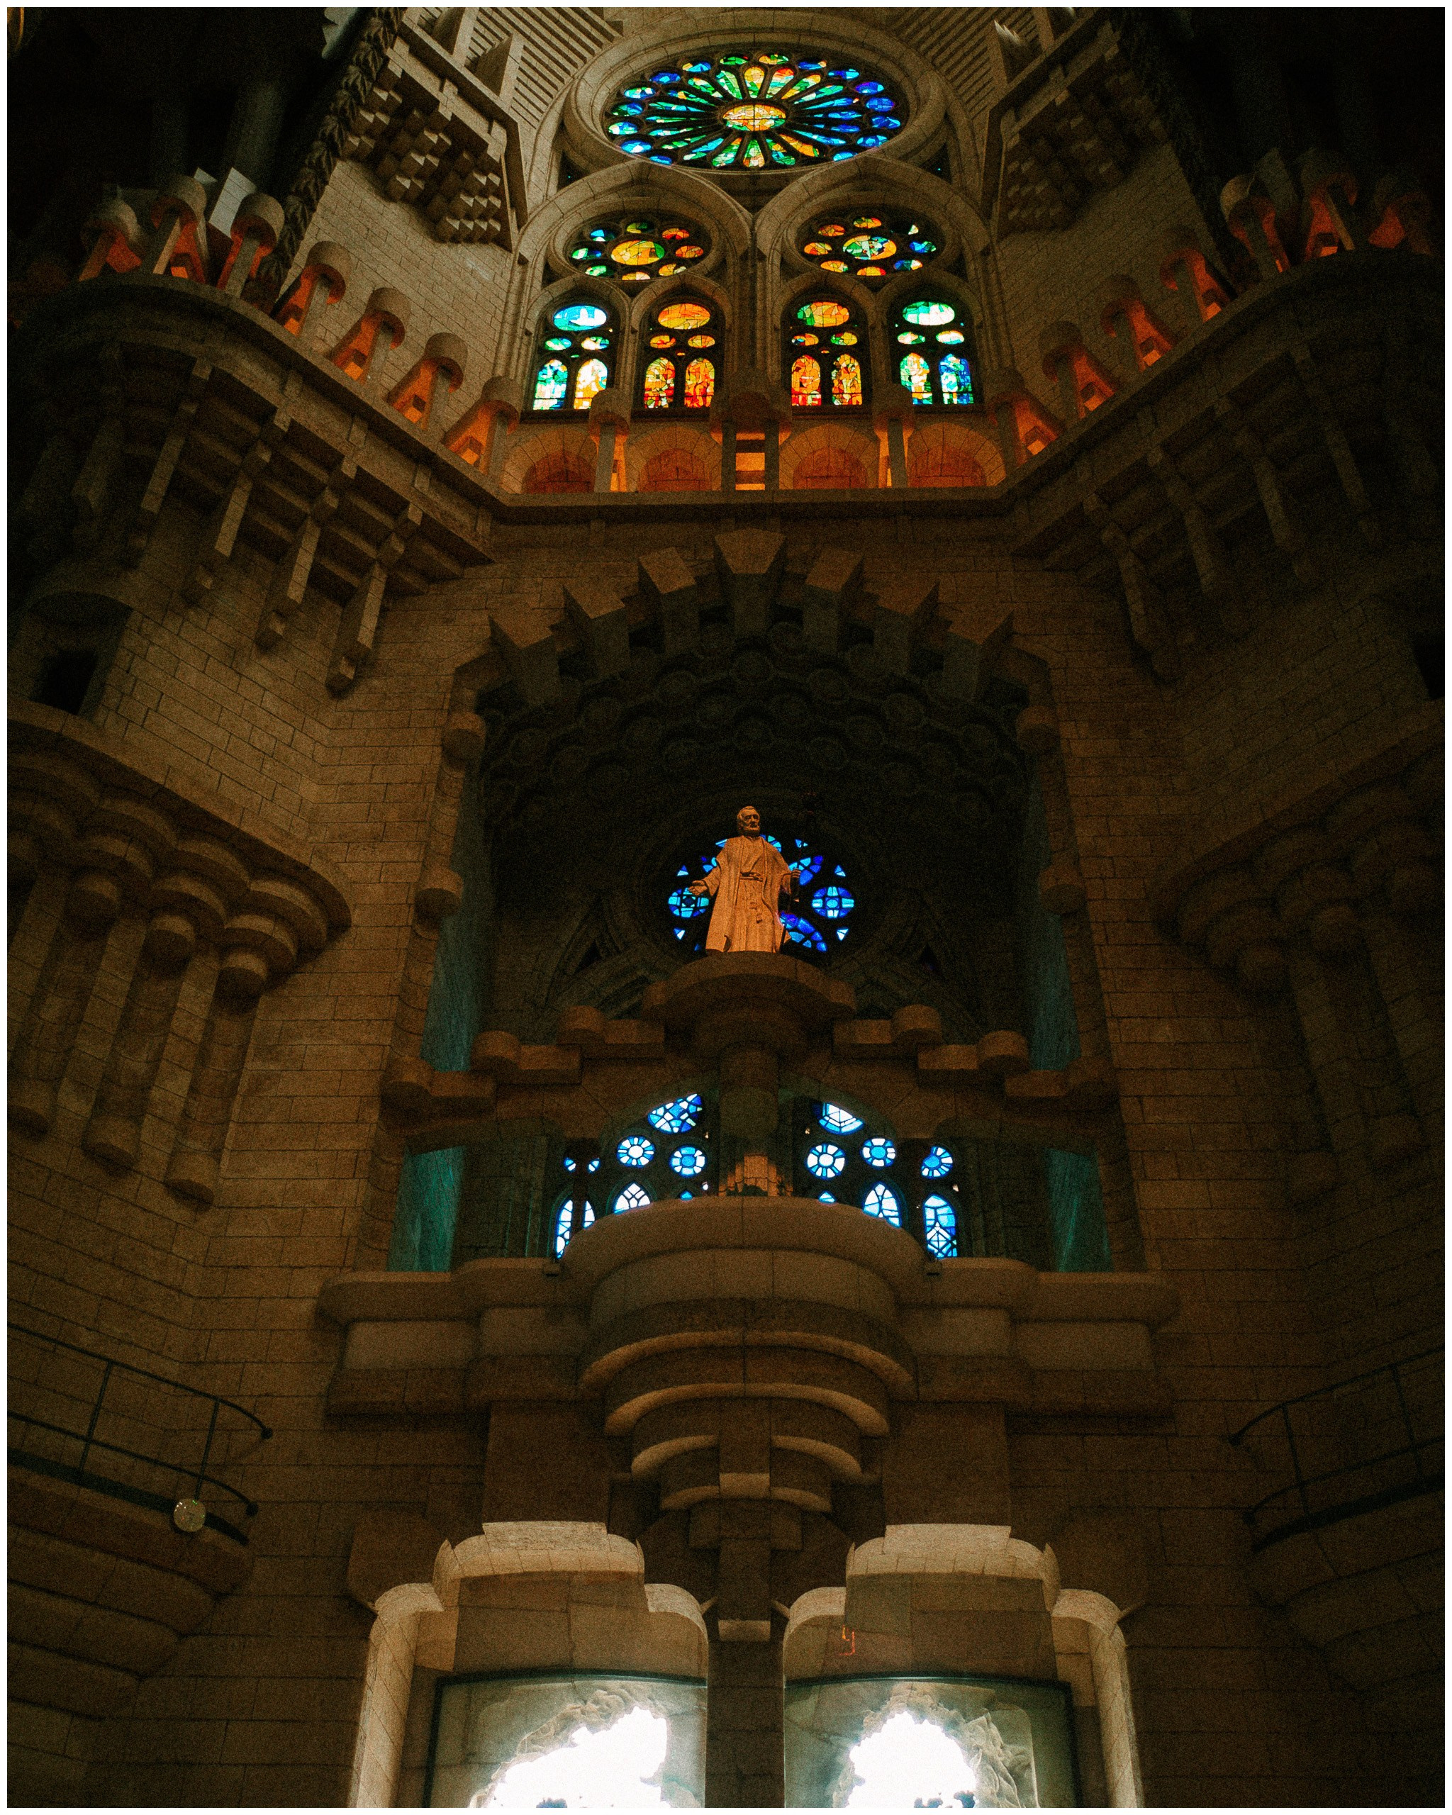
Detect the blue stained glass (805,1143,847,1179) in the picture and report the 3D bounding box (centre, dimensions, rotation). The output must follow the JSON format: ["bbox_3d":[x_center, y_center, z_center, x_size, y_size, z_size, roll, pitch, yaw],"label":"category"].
[{"bbox_3d":[1.509,3.820,24.323,0.599,0.583,0.140,0,-39,1],"label":"blue stained glass"}]

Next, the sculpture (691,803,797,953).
[{"bbox_3d":[0.246,-0.260,22.446,1.483,3.100,0.950,2,-39,-2],"label":"sculpture"}]

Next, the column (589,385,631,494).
[{"bbox_3d":[-2.098,-8.088,28.877,0.759,3.307,0.850,0,-39,1],"label":"column"}]

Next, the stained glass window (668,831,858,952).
[{"bbox_3d":[0.605,-0.133,27.497,3.261,2.950,0.250,0,-39,1],"label":"stained glass window"}]

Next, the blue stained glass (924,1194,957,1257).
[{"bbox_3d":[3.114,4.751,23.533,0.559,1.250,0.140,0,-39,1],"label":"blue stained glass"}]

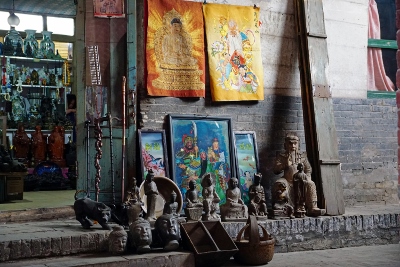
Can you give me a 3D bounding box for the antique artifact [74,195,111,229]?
[{"bbox_3d":[-0.852,0.634,4.580,0.310,0.270,0.135,0,-1,30],"label":"antique artifact"}]

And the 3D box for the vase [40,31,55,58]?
[{"bbox_3d":[-1.907,-1.113,7.250,0.190,0.350,0.190,0,0,-25],"label":"vase"}]

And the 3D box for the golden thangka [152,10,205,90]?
[{"bbox_3d":[-0.213,-0.801,5.480,0.555,0.880,0.030,0,-1,-20],"label":"golden thangka"}]

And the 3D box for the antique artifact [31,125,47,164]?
[{"bbox_3d":[-1.964,0.143,7.050,0.190,0.490,0.165,0,-1,-22],"label":"antique artifact"}]

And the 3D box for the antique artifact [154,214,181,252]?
[{"bbox_3d":[-0.245,0.750,4.400,0.180,0.275,0.190,0,-1,-40],"label":"antique artifact"}]

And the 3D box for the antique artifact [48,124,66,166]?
[{"bbox_3d":[-1.713,0.156,6.950,0.190,0.490,0.150,0,0,-15],"label":"antique artifact"}]

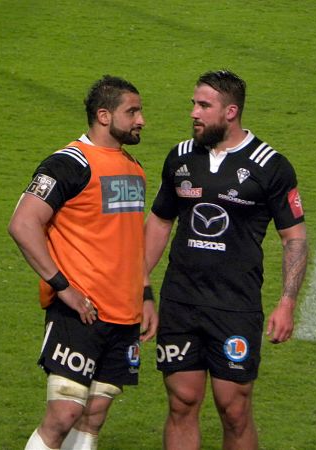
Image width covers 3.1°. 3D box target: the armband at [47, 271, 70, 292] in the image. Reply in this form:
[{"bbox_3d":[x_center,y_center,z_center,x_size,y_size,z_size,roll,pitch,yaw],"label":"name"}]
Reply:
[{"bbox_3d":[-0.380,0.216,22.300,0.065,0.062,0.060,47,0,-3],"label":"armband"}]

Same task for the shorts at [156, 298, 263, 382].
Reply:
[{"bbox_3d":[0.203,0.435,22.600,0.415,0.360,0.310,5,8,20],"label":"shorts"}]

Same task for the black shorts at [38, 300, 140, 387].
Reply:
[{"bbox_3d":[-0.263,0.440,22.450,0.340,0.360,0.430,8,9,39],"label":"black shorts"}]

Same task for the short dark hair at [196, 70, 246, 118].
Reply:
[{"bbox_3d":[0.246,-0.501,22.600,0.200,0.190,0.170,-4,9,-40],"label":"short dark hair"}]

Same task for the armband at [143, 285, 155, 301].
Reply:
[{"bbox_3d":[-0.039,0.261,22.600,0.060,0.062,0.060,-3,6,0],"label":"armband"}]

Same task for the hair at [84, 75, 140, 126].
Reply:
[{"bbox_3d":[-0.175,-0.477,22.450,0.205,0.195,0.175,6,8,27],"label":"hair"}]

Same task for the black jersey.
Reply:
[{"bbox_3d":[0.273,-0.013,22.600,0.590,0.690,0.330,5,8,20],"label":"black jersey"}]

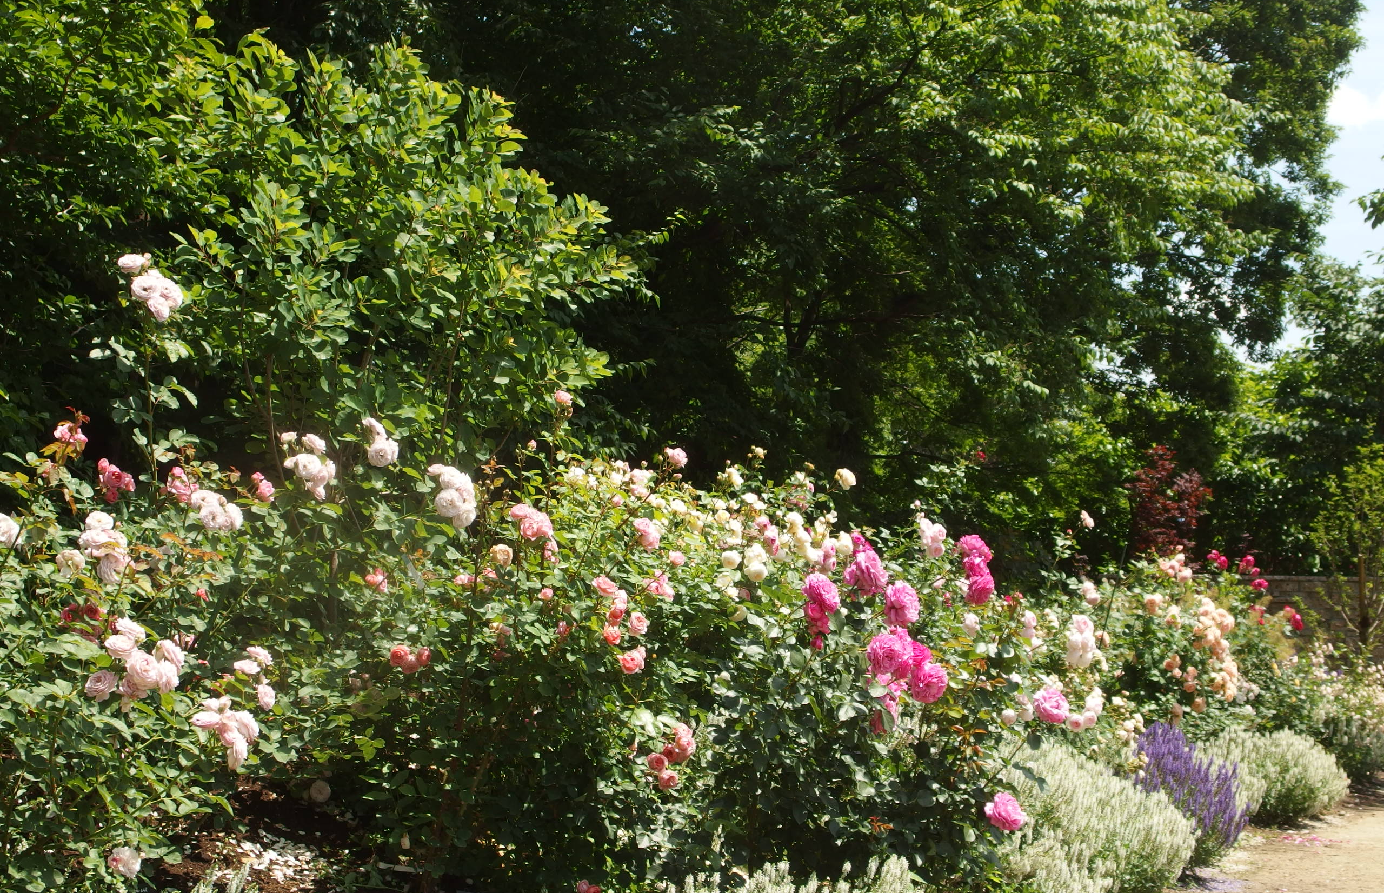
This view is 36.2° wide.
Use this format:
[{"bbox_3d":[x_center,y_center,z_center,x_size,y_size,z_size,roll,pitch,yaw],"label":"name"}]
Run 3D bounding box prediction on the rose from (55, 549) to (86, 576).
[{"bbox_3d":[-1.688,0.315,5.750,0.082,0.076,0.067,1,-1,-26],"label":"rose"}]

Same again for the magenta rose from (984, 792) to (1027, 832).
[{"bbox_3d":[0.830,0.966,5.600,0.114,0.106,0.093,0,-1,-12],"label":"magenta rose"}]

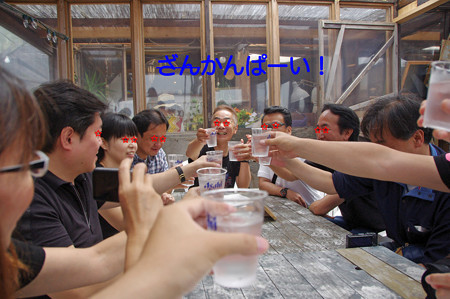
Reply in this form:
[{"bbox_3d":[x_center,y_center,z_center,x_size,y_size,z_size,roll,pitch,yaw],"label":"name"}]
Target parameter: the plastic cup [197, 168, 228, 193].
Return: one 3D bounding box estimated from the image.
[{"bbox_3d":[-0.035,0.116,0.931,0.083,0.110,0.083,0,5,0],"label":"plastic cup"}]

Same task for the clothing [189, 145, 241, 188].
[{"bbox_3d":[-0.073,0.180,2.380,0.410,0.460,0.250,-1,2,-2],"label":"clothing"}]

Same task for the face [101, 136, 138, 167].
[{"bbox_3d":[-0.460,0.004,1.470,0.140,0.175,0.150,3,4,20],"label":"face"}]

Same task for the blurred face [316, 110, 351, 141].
[{"bbox_3d":[0.522,-0.089,1.630,0.140,0.200,0.155,-6,4,-24],"label":"blurred face"}]

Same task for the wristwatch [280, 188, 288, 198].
[{"bbox_3d":[0.364,0.269,2.060,0.045,0.056,0.040,42,-12,-35],"label":"wristwatch"}]

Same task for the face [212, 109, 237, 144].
[{"bbox_3d":[-0.003,-0.151,2.200,0.155,0.215,0.140,-1,3,12],"label":"face"}]

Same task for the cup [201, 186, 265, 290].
[{"bbox_3d":[0.014,0.112,0.427,0.083,0.110,0.083,-1,2,0],"label":"cup"}]

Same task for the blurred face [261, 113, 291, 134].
[{"bbox_3d":[0.317,-0.140,2.140,0.155,0.195,0.140,1,6,38],"label":"blurred face"}]

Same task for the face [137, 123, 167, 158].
[{"bbox_3d":[-0.373,-0.045,1.700,0.140,0.195,0.155,20,16,37],"label":"face"}]

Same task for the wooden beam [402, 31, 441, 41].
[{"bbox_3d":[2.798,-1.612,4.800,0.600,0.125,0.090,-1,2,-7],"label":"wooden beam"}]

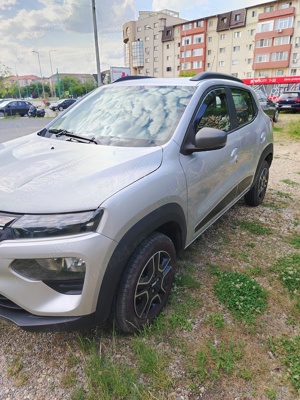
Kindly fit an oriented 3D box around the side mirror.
[{"bbox_3d":[0.358,-0.385,1.795,0.230,0.180,0.200,13,25,33],"label":"side mirror"}]

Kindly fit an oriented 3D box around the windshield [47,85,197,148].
[{"bbox_3d":[-0.250,-0.713,2.191,1.220,0.110,0.800,13,54,33],"label":"windshield"}]

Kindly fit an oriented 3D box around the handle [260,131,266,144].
[{"bbox_3d":[1.256,-0.687,3.091,0.045,0.110,0.165,13,25,33],"label":"handle"}]

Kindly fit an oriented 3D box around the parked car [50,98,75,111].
[{"bbox_3d":[-9.665,-11.477,33.500,1.750,1.460,4.200,19,28,41],"label":"parked car"}]

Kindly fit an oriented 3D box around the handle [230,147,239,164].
[{"bbox_3d":[0.732,-0.383,2.411,0.045,0.110,0.165,13,25,33],"label":"handle"}]

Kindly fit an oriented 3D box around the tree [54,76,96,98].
[{"bbox_3d":[-19.344,-29.080,72.000,10.000,5.600,8.000,-6,21,-13],"label":"tree"}]

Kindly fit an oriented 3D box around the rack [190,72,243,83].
[{"bbox_3d":[0.667,-1.114,2.551,0.080,0.090,1.280,13,25,33],"label":"rack"}]

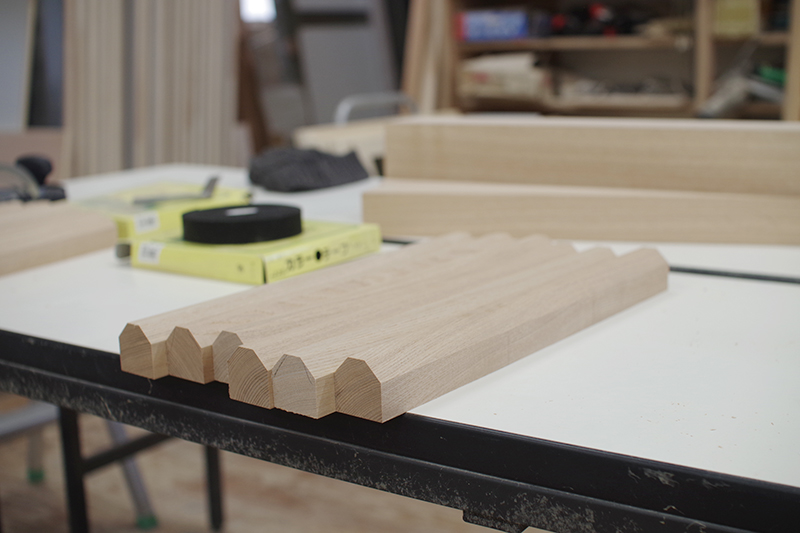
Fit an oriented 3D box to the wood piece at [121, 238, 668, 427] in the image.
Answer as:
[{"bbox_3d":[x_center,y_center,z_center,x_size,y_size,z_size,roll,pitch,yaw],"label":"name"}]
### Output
[{"bbox_3d":[0.020,0.029,0.781,0.216,0.036,0.413,8,16,38],"label":"wood piece"}]

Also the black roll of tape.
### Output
[{"bbox_3d":[-0.167,-0.046,1.065,0.123,0.022,0.123,-4,12,-9],"label":"black roll of tape"}]

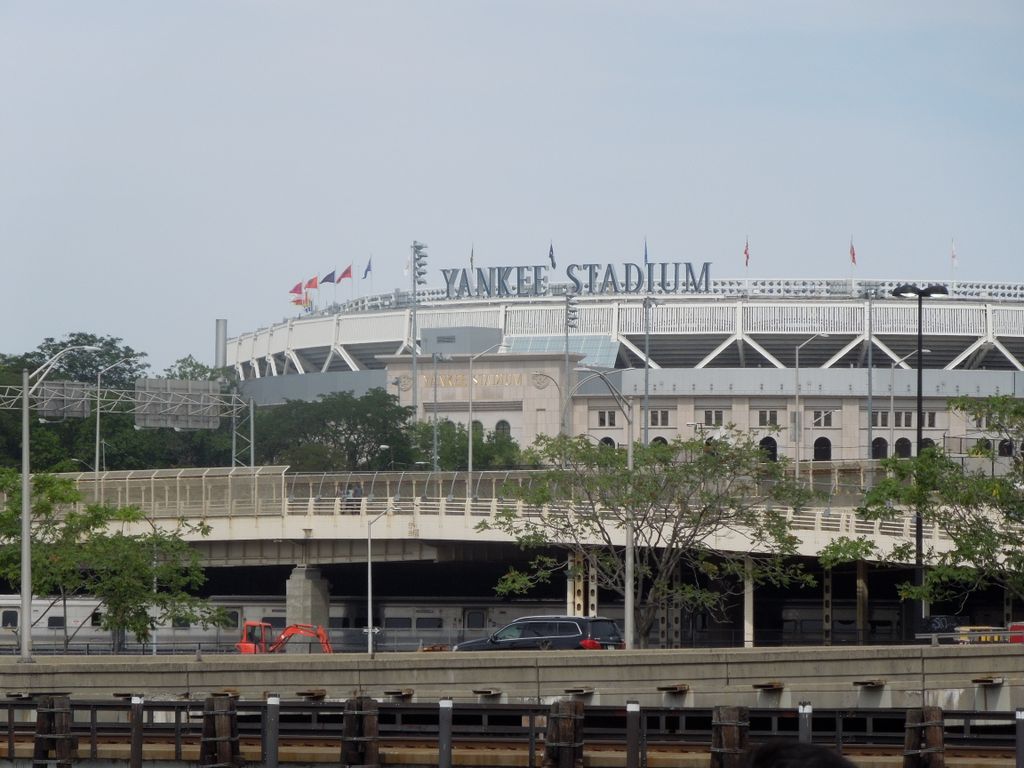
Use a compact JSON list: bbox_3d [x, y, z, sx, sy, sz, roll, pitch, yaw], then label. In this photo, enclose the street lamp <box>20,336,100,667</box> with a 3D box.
[{"bbox_3d":[-13.232,3.589,166.484,0.400,9.200,3.600,-2,-3,36],"label":"street lamp"}]

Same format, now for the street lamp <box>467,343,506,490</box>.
[{"bbox_3d":[-1.194,2.296,287.000,2.750,8.750,0.350,2,-3,-44],"label":"street lamp"}]

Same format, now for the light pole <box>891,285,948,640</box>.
[{"bbox_3d":[13.142,2.931,182.000,1.870,12.200,0.700,0,-2,0],"label":"light pole"}]

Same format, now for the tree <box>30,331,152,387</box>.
[{"bbox_3d":[-31.332,2.416,420.000,8.900,12.000,8.500,0,-2,0],"label":"tree"}]

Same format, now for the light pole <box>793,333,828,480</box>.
[{"bbox_3d":[14.177,2.197,267.000,2.200,9.250,0.350,2,-3,-44],"label":"light pole"}]

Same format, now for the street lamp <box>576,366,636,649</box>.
[{"bbox_3d":[2.652,3.770,162.000,0.350,8.550,2.800,-2,-3,37],"label":"street lamp"}]

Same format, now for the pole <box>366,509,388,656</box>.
[{"bbox_3d":[-5.625,9.704,249.009,0.400,8.450,2.400,-2,-3,37],"label":"pole"}]

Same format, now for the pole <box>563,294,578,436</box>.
[{"bbox_3d":[5.571,3.706,512.377,1.500,23.500,2.200,0,-2,10],"label":"pole"}]

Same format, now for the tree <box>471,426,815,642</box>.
[{"bbox_3d":[5.073,6.546,210.194,12.200,9.700,11.000,0,-2,0],"label":"tree"}]

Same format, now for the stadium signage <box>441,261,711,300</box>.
[{"bbox_3d":[7.646,-12.431,675.072,33.800,3.600,2.000,-1,-2,20],"label":"stadium signage"}]

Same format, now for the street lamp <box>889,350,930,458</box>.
[{"bbox_3d":[20.038,2.527,286.159,0.400,8.600,2.900,-2,-3,41],"label":"street lamp"}]

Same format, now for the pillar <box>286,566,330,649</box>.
[{"bbox_3d":[-10.373,12.004,288.000,1.800,5.400,1.800,-2,-3,45],"label":"pillar"}]

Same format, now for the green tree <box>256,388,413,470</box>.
[{"bbox_3d":[-12.723,4.721,405.174,11.200,8.700,9.500,0,-2,0],"label":"green tree"}]

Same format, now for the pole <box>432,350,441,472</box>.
[{"bbox_3d":[-5.145,3.577,385.000,0.750,11.400,0.500,0,-2,0],"label":"pole"}]

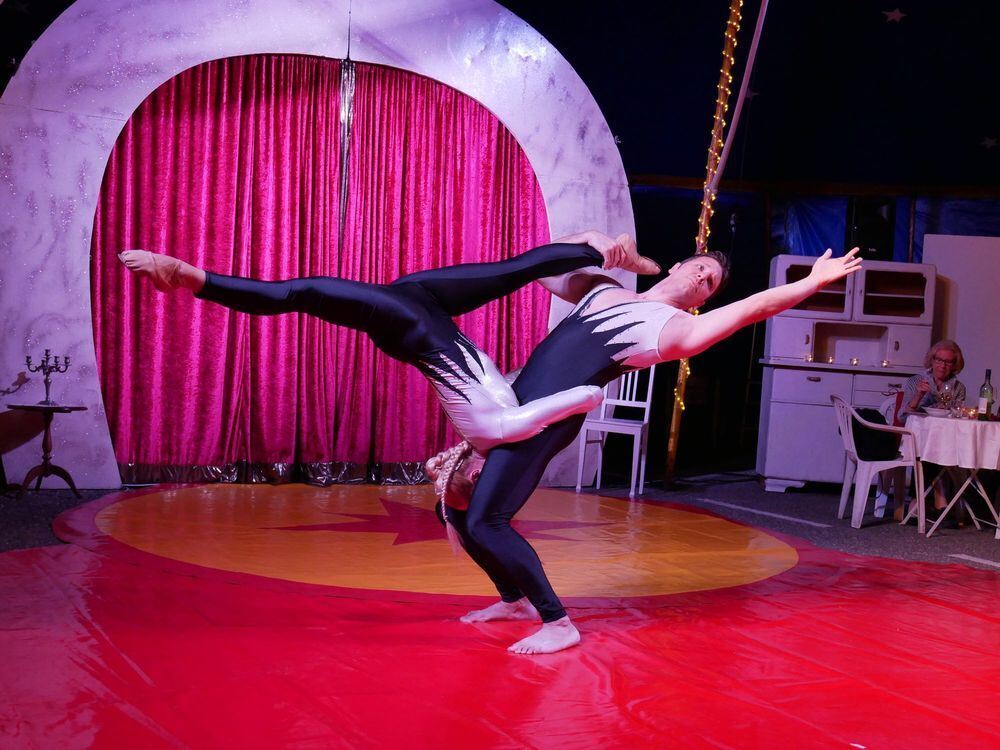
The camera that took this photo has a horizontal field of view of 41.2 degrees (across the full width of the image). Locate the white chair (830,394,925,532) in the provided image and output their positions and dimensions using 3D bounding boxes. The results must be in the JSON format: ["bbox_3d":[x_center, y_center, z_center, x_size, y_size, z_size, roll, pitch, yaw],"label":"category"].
[{"bbox_3d":[2.292,0.533,8.121,0.540,0.780,0.540,3,2,1],"label":"white chair"}]

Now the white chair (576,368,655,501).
[{"bbox_3d":[0.787,0.333,8.812,0.420,0.900,0.460,4,2,18],"label":"white chair"}]

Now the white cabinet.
[{"bbox_3d":[2.520,0.007,9.688,1.170,1.710,0.530,3,2,3],"label":"white cabinet"}]

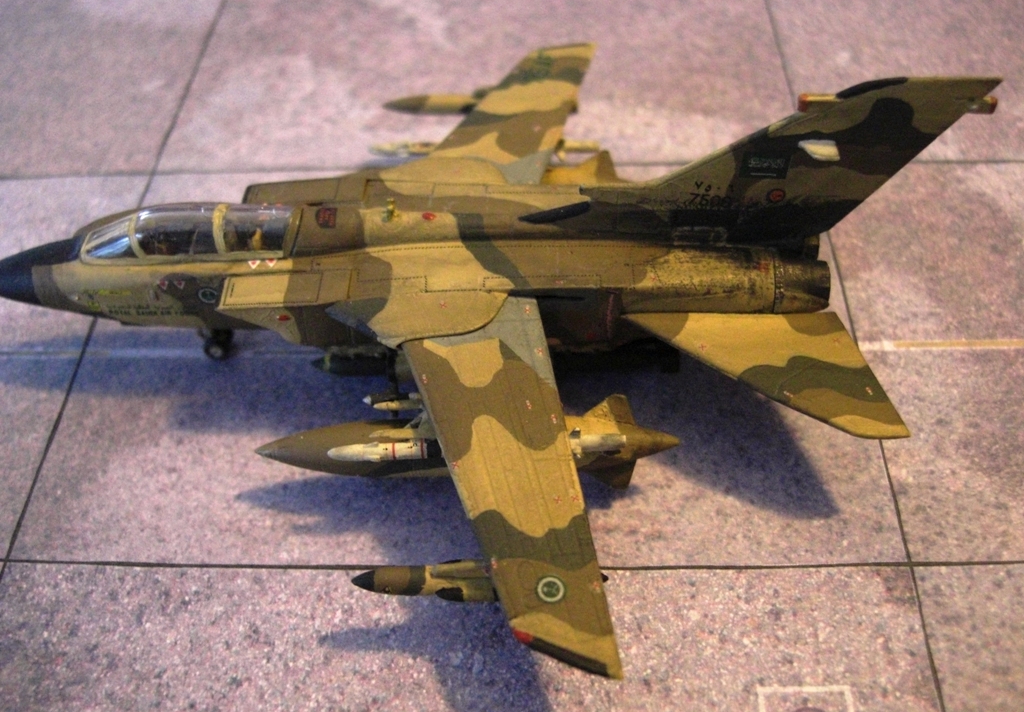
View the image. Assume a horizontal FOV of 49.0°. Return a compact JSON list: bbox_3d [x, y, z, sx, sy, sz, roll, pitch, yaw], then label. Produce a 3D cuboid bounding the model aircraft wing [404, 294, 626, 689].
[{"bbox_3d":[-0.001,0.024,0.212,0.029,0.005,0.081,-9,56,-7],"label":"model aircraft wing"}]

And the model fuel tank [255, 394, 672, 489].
[{"bbox_3d":[-0.010,0.018,0.229,0.087,0.015,0.017,-2,48,4],"label":"model fuel tank"}]

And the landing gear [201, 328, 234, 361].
[{"bbox_3d":[-0.071,-0.003,0.274,0.008,0.013,0.006,0,48,2],"label":"landing gear"}]

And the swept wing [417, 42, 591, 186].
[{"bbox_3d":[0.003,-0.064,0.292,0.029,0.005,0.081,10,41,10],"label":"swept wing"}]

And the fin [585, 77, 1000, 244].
[{"bbox_3d":[0.054,-0.039,0.229,0.079,0.042,0.005,0,48,2],"label":"fin"}]

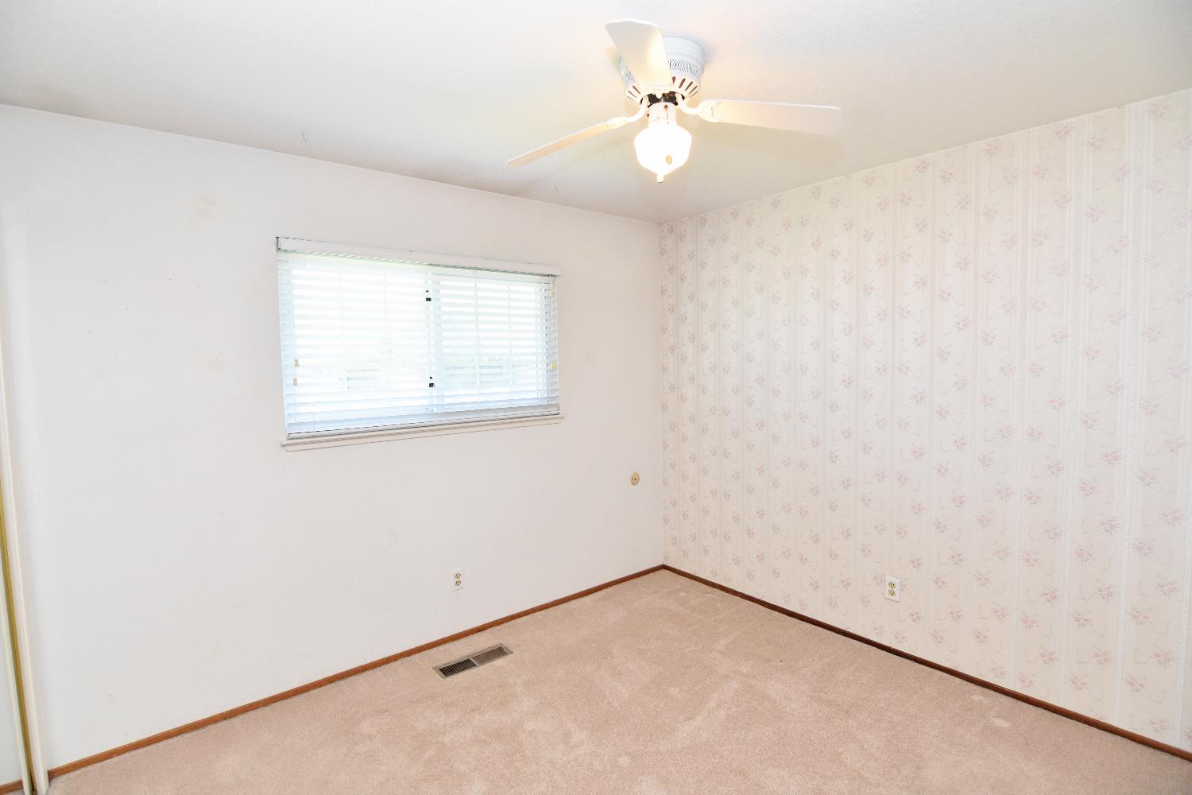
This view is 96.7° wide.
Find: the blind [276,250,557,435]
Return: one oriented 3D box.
[{"bbox_3d":[-0.813,-0.289,2.772,1.455,0.895,0.100,-4,5,-36],"label":"blind"}]

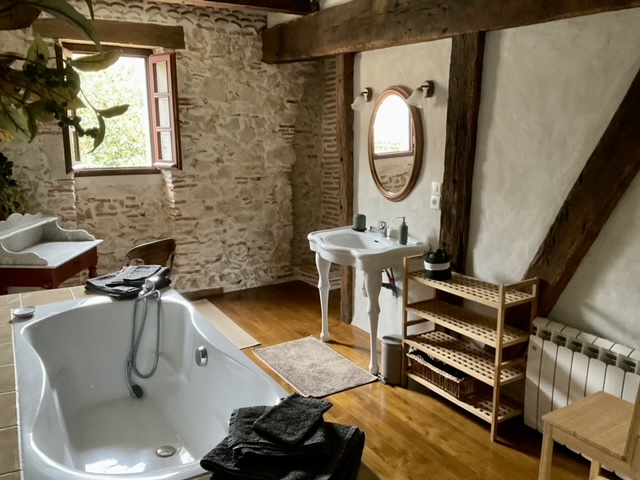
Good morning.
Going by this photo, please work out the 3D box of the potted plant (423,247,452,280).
[{"bbox_3d":[0.678,0.126,3.072,0.160,0.170,0.160,0,12,0],"label":"potted plant"}]

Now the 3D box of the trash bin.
[{"bbox_3d":[0.448,0.736,3.334,0.185,0.270,0.160,-11,15,-43],"label":"trash bin"}]

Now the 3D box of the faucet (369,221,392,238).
[{"bbox_3d":[0.405,-0.071,3.686,0.150,0.105,0.055,-7,13,-31],"label":"faucet"}]

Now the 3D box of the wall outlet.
[{"bbox_3d":[0.713,-0.232,3.309,0.025,0.082,0.080,-7,13,-31],"label":"wall outlet"}]

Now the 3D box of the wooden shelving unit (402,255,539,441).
[{"bbox_3d":[0.786,0.538,2.936,0.262,0.800,0.700,-7,13,-31],"label":"wooden shelving unit"}]

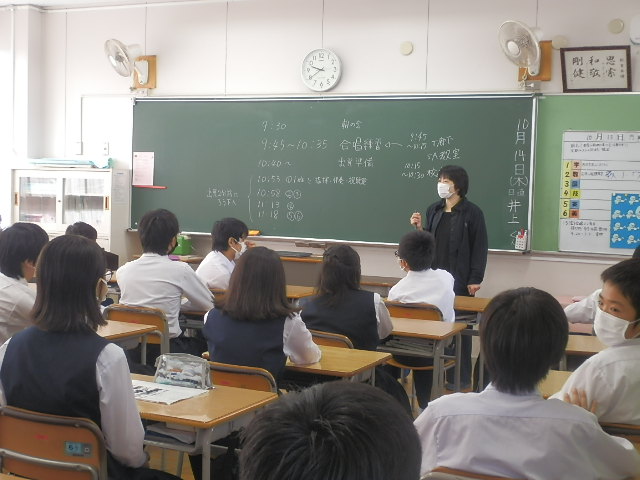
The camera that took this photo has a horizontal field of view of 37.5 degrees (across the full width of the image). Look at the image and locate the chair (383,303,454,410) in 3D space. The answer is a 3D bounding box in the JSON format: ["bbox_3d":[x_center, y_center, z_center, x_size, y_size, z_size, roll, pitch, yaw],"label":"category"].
[{"bbox_3d":[0.549,0.713,5.224,0.385,0.780,0.480,3,4,24],"label":"chair"}]

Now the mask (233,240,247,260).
[{"bbox_3d":[-0.471,0.059,5.550,0.080,0.110,0.140,17,-3,-25],"label":"mask"}]

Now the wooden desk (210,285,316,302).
[{"bbox_3d":[-0.337,0.676,5.936,0.615,0.720,0.410,3,4,23],"label":"wooden desk"}]

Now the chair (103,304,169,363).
[{"bbox_3d":[-0.800,0.704,4.722,0.385,0.780,0.480,3,4,26],"label":"chair"}]

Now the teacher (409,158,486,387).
[{"bbox_3d":[0.894,0.253,6.534,0.480,1.565,0.380,4,4,33],"label":"teacher"}]

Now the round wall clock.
[{"bbox_3d":[0.008,-1.402,7.800,0.360,0.360,0.055,3,4,23],"label":"round wall clock"}]

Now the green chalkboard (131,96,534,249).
[{"bbox_3d":[-0.036,-0.598,7.846,3.600,1.200,0.080,3,4,23],"label":"green chalkboard"}]

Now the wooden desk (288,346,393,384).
[{"bbox_3d":[-0.093,0.813,3.730,0.615,0.720,0.410,3,4,26],"label":"wooden desk"}]

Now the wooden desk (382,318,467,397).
[{"bbox_3d":[0.350,0.773,4.623,0.615,0.720,0.410,3,4,25],"label":"wooden desk"}]

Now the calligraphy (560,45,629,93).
[{"bbox_3d":[2.019,-1.242,6.887,0.488,0.332,0.030,2,21,23],"label":"calligraphy"}]

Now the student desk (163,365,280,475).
[{"bbox_3d":[-0.510,0.846,2.979,0.615,0.720,0.410,3,4,27],"label":"student desk"}]

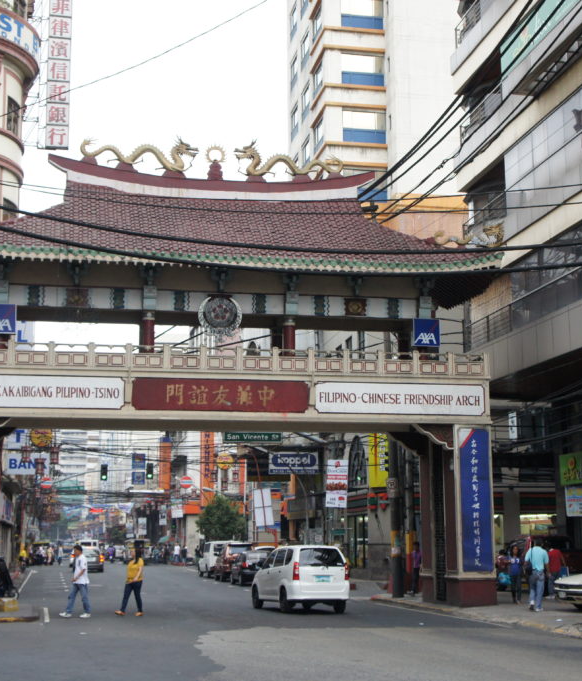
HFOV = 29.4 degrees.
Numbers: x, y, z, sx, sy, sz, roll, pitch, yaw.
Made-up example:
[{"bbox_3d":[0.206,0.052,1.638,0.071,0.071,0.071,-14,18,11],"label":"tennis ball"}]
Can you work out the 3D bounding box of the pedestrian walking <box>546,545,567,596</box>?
[{"bbox_3d":[7.781,6.761,32.651,0.500,1.596,0.450,0,-10,0],"label":"pedestrian walking"}]

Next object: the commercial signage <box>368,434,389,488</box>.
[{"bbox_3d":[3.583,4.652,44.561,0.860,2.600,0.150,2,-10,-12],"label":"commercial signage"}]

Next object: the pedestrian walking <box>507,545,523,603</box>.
[{"bbox_3d":[5.996,6.260,29.638,0.450,1.531,0.320,-1,-10,3],"label":"pedestrian walking"}]

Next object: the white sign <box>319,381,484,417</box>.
[{"bbox_3d":[2.955,1.564,29.561,4.737,0.822,0.100,2,-11,-12],"label":"white sign"}]

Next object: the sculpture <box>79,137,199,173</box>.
[{"bbox_3d":[-3.977,-4.938,29.124,3.200,1.000,0.500,2,-10,-12],"label":"sculpture"}]

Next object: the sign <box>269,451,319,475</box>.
[{"bbox_3d":[0.138,5.650,50.916,2.280,1.030,0.180,2,-10,-12],"label":"sign"}]

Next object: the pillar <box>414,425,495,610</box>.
[{"bbox_3d":[4.602,4.883,30.787,1.025,4.729,2.850,2,-11,-12],"label":"pillar"}]

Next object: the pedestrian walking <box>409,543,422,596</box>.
[{"bbox_3d":[3.921,7.220,35.107,0.420,1.629,0.320,-8,-13,36],"label":"pedestrian walking"}]

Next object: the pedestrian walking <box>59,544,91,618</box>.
[{"bbox_3d":[-5.233,5.871,27.036,0.750,1.712,0.480,2,-11,-11],"label":"pedestrian walking"}]

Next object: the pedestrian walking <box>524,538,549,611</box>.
[{"bbox_3d":[5.506,5.264,25.078,0.560,1.660,0.480,-1,-10,3],"label":"pedestrian walking"}]

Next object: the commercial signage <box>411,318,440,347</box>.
[{"bbox_3d":[3.509,-0.199,28.606,0.710,0.710,0.080,2,-10,-12],"label":"commercial signage"}]

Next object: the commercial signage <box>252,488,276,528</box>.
[{"bbox_3d":[-1.339,8.453,56.000,0.840,1.900,0.080,-3,-9,-13],"label":"commercial signage"}]

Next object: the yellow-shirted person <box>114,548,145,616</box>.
[{"bbox_3d":[-3.851,5.792,26.700,0.620,1.610,0.460,3,-11,-17],"label":"yellow-shirted person"}]

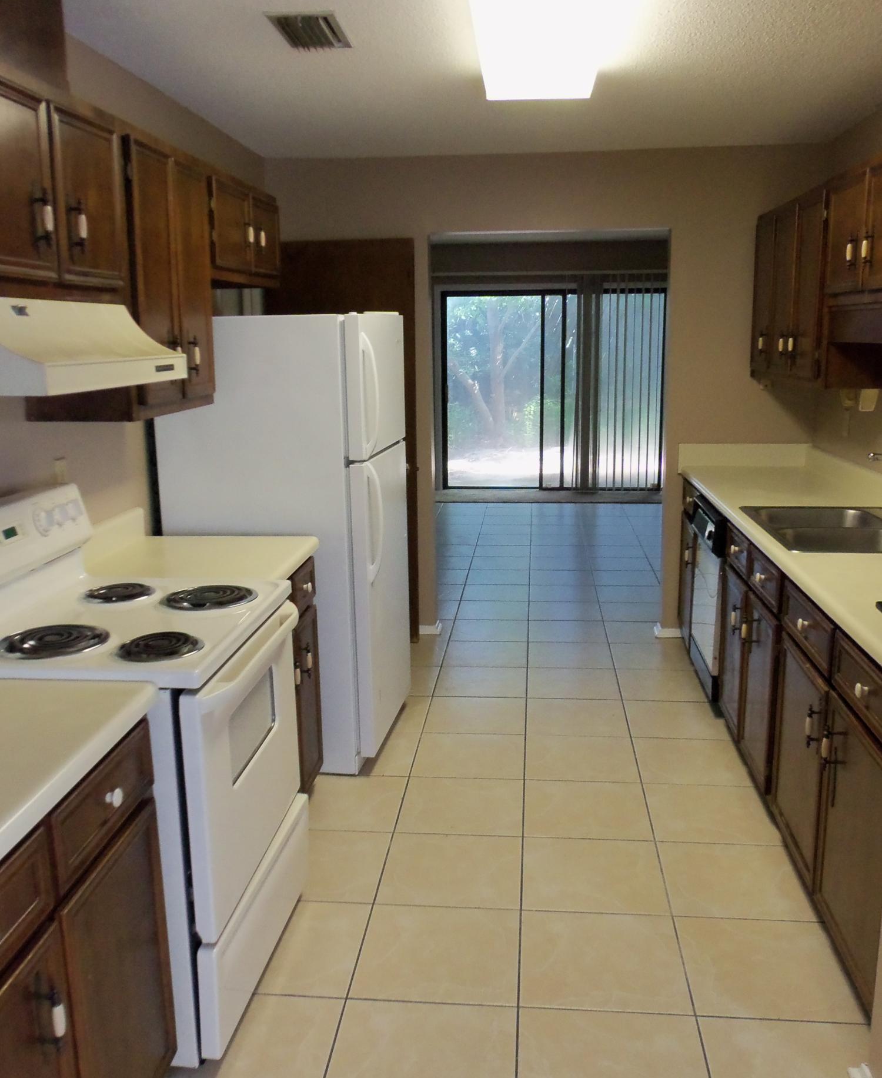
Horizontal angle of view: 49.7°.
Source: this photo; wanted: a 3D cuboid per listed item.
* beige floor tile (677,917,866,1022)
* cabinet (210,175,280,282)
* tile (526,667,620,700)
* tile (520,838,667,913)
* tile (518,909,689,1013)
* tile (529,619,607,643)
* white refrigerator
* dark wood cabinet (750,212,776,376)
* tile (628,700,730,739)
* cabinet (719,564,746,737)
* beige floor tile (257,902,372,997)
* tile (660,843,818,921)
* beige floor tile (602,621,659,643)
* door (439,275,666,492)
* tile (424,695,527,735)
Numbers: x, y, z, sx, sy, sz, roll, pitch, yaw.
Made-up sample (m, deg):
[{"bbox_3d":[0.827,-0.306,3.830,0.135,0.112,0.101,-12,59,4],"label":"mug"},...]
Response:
[{"bbox_3d":[0.830,1.096,2.429,0.410,0.012,0.396,0,12,6],"label":"beige floor tile"},{"bbox_3d":[-0.859,-1.126,3.552,0.298,0.348,0.870,0,12,6],"label":"cabinet"},{"bbox_3d":[0.603,0.668,4.353,0.414,0.012,0.396,0,12,6],"label":"tile"},{"bbox_3d":[0.450,0.997,2.822,0.412,0.012,0.393,0,12,6],"label":"tile"},{"bbox_3d":[0.411,1.079,2.436,0.412,0.012,0.393,0,12,6],"label":"tile"},{"bbox_3d":[0.680,0.505,5.123,0.414,0.012,0.396,0,12,6],"label":"tile"},{"bbox_3d":[-0.542,-0.022,3.729,0.782,1.647,0.716,1,12,9],"label":"white refrigerator"},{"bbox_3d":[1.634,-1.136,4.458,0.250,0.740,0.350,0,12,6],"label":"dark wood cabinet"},{"bbox_3d":[0.980,0.754,3.942,0.412,0.012,0.393,0,12,6],"label":"tile"},{"bbox_3d":[1.370,0.433,3.566,0.553,0.603,0.395,0,12,6],"label":"cabinet"},{"bbox_3d":[-0.415,1.071,2.509,0.414,0.012,0.396,0,12,6],"label":"beige floor tile"},{"bbox_3d":[0.869,1.012,2.816,0.410,0.012,0.399,0,12,6],"label":"tile"},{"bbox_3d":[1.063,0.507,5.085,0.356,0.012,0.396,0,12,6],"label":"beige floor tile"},{"bbox_3d":[1.106,-1.508,9.482,2.213,2.105,0.120,0,12,6],"label":"door"},{"bbox_3d":[0.154,0.756,4.061,0.420,0.012,0.396,0,12,6],"label":"tile"}]

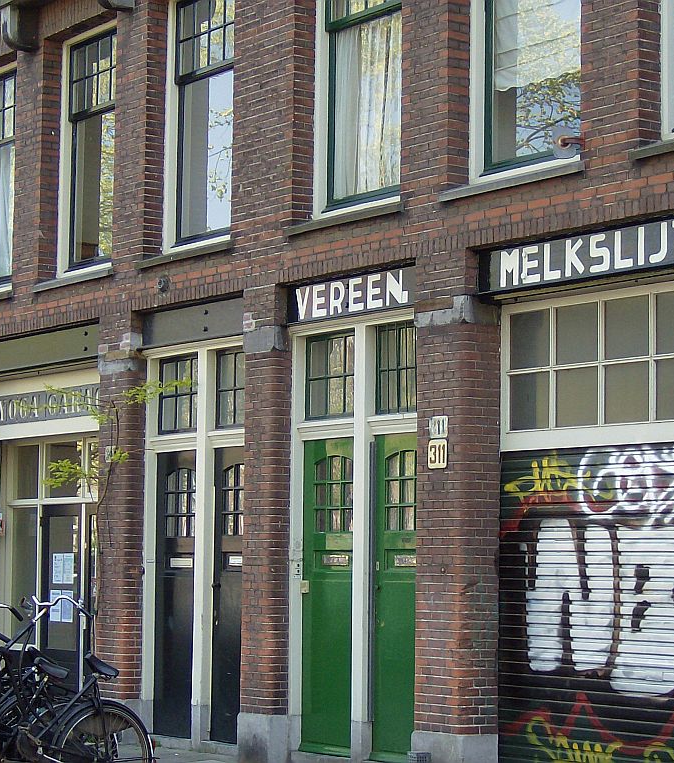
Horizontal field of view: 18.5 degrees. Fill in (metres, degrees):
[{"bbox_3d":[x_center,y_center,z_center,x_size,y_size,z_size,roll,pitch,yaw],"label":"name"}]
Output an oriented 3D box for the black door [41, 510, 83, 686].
[{"bbox_3d":[-2.592,2.152,19.278,0.056,1.998,0.804,4,-6,-35],"label":"black door"}]

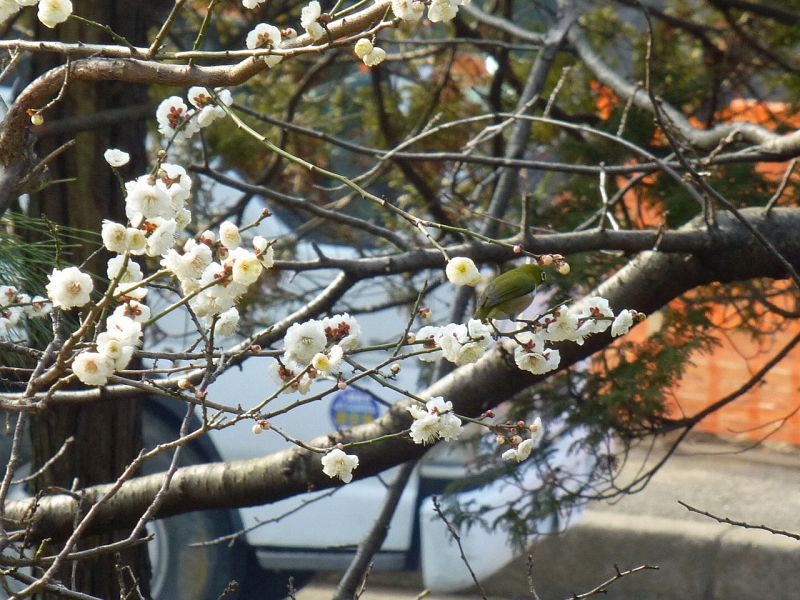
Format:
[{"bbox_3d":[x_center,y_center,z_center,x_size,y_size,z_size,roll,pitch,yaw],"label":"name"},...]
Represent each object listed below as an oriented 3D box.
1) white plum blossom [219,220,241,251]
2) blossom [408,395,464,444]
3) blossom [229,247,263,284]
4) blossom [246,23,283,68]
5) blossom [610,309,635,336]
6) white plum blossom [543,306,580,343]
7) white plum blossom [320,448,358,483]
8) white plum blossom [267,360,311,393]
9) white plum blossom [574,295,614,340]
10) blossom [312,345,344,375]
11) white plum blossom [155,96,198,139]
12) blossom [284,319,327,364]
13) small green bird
[{"bbox_3d":[-0.142,-0.054,5.550,0.020,0.025,0.015,0,-9,-24],"label":"white plum blossom"},{"bbox_3d":[0.023,0.079,4.400,0.035,0.033,0.020,0,18,-3],"label":"blossom"},{"bbox_3d":[-0.102,-0.022,4.400,0.022,0.024,0.014,0,3,6],"label":"blossom"},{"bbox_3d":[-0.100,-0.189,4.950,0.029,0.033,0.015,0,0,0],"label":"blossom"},{"bbox_3d":[0.147,0.015,4.400,0.018,0.019,0.011,-1,25,-47],"label":"blossom"},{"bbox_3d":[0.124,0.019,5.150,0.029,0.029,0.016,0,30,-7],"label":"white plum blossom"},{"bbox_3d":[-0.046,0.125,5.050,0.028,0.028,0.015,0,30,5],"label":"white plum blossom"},{"bbox_3d":[-0.072,0.051,4.400,0.029,0.023,0.016,0,-17,-6],"label":"white plum blossom"},{"bbox_3d":[0.128,0.012,4.400,0.026,0.028,0.019,0,-15,6],"label":"white plum blossom"},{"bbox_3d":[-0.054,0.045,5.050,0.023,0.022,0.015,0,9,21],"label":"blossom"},{"bbox_3d":[-0.167,-0.137,5.000,0.032,0.031,0.016,0,0,-12],"label":"white plum blossom"},{"bbox_3d":[-0.079,0.034,5.550,0.035,0.037,0.019,0,5,0],"label":"blossom"},{"bbox_3d":[0.094,-0.006,5.700,0.077,0.051,0.040,0,0,-37],"label":"small green bird"}]

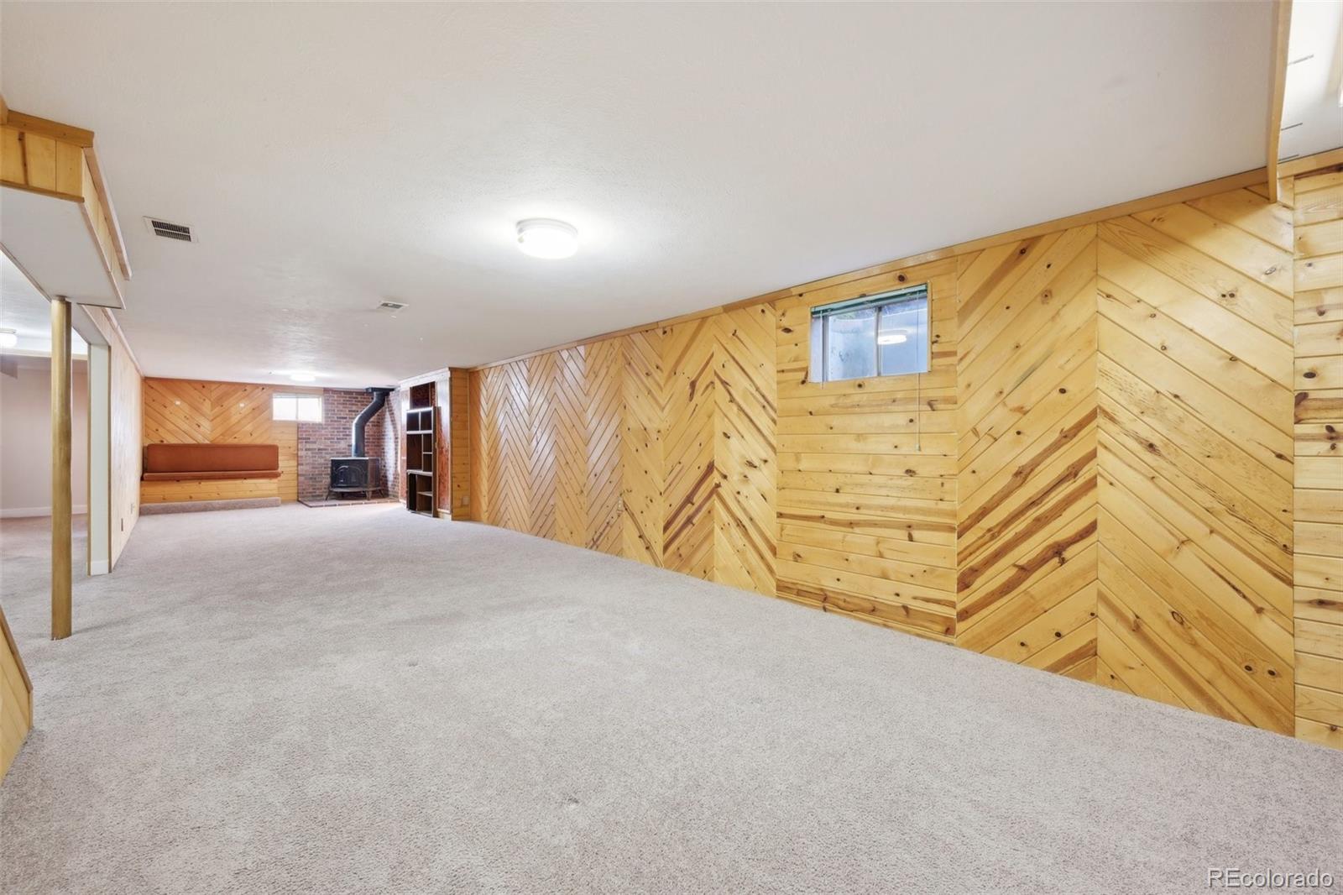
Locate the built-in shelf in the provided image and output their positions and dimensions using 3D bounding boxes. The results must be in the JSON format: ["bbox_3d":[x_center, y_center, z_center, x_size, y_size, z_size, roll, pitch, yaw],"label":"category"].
[{"bbox_3d":[-3.796,0.037,8.240,0.968,2.003,0.340,1,0,44],"label":"built-in shelf"}]

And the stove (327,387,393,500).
[{"bbox_3d":[-5.896,-0.109,9.984,0.770,2.145,1.034,0,0,-4],"label":"stove"}]

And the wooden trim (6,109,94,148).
[{"bbox_3d":[-2.168,-1.108,1.830,0.200,0.053,0.022,0,0,-43],"label":"wooden trim"}]

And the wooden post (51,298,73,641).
[{"bbox_3d":[-3.497,0.119,2.995,0.078,1.946,0.078,0,0,-43],"label":"wooden post"}]

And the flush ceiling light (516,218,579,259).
[{"bbox_3d":[-0.643,-1.083,2.727,0.316,0.085,0.316,0,0,0],"label":"flush ceiling light"}]

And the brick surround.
[{"bbox_3d":[-6.183,-0.111,10.008,1.452,2.145,1.166,0,0,-43],"label":"brick surround"}]

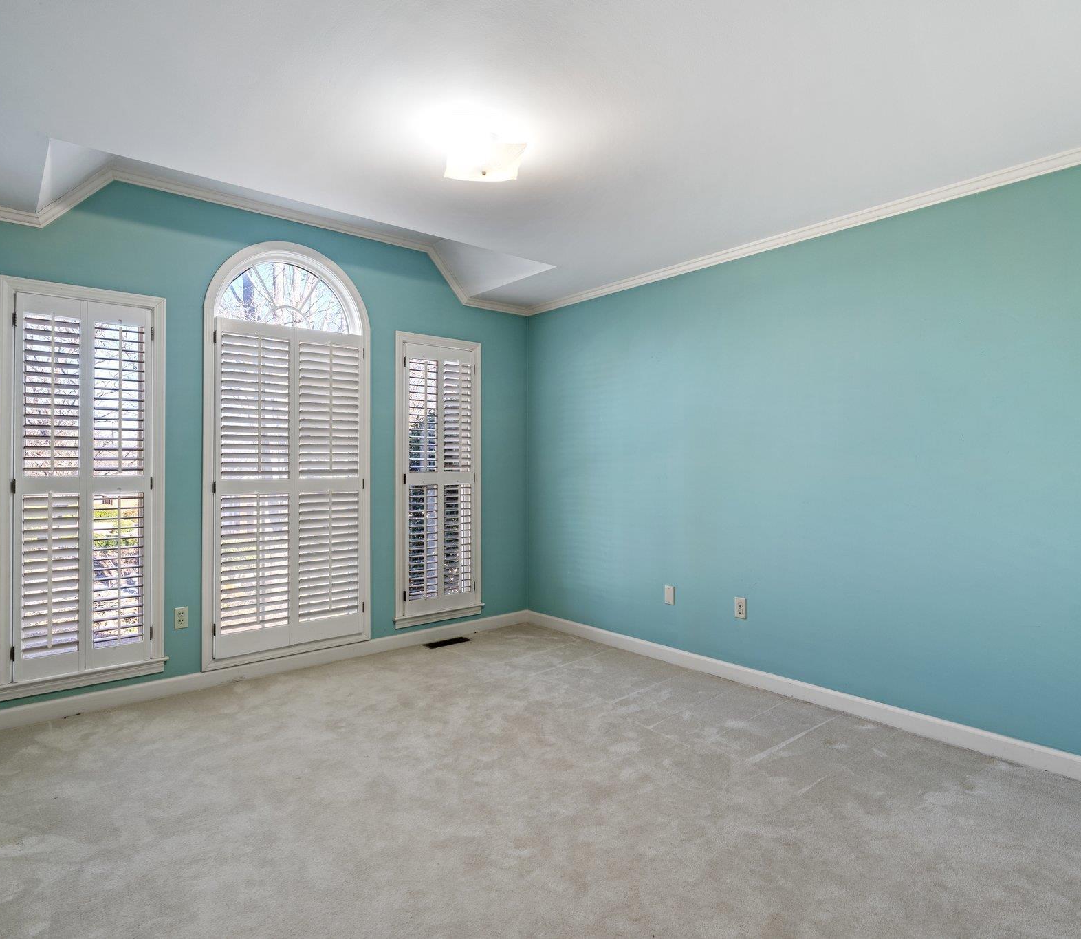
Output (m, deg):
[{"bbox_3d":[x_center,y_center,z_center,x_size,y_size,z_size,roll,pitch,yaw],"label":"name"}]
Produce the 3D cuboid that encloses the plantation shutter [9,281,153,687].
[{"bbox_3d":[-2.228,0.082,3.077,0.548,1.820,0.045,0,0,-41],"label":"plantation shutter"}]

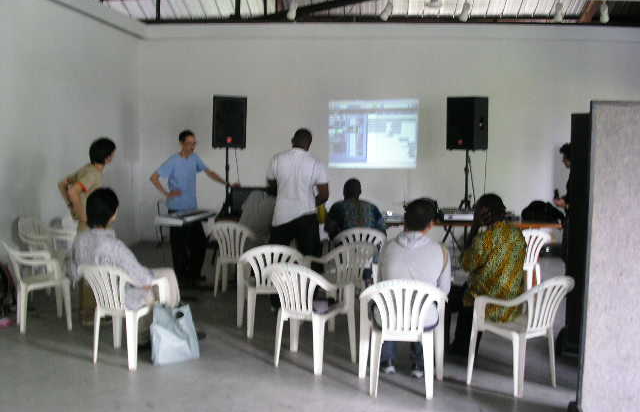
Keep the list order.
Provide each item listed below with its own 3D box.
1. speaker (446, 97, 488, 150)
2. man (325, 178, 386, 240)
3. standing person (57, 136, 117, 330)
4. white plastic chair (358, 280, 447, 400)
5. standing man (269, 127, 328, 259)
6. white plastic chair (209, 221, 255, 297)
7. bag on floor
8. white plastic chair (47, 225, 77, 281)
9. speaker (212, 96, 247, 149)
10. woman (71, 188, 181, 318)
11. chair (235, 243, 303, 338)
[{"bbox_3d":[1.883,-1.046,8.941,0.380,0.655,0.420,-5,7,-43],"label":"speaker"},{"bbox_3d":[0.365,0.322,7.507,0.620,1.240,0.800,0,5,0],"label":"man"},{"bbox_3d":[-2.078,0.215,6.292,0.420,1.660,0.500,-3,6,-32],"label":"standing person"},{"bbox_3d":[0.530,0.822,4.540,0.570,0.765,0.530,1,5,7],"label":"white plastic chair"},{"bbox_3d":[-0.224,0.142,6.690,0.600,1.740,0.420,1,5,6],"label":"standing man"},{"bbox_3d":[-0.863,0.575,7.280,0.570,0.800,0.540,2,6,15],"label":"white plastic chair"},{"bbox_3d":[-1.081,0.950,5.345,0.340,0.420,0.180,-2,6,-25],"label":"bag on floor"},{"bbox_3d":[-2.871,0.523,7.796,0.550,0.780,0.570,-2,5,-20],"label":"white plastic chair"},{"bbox_3d":[-1.180,-1.093,9.190,0.435,0.665,0.400,-1,5,-8],"label":"speaker"},{"bbox_3d":[-1.381,0.504,5.433,0.600,1.290,0.920,3,6,26],"label":"woman"},{"bbox_3d":[-0.415,0.699,5.992,0.570,0.800,0.540,-1,6,-7],"label":"chair"}]

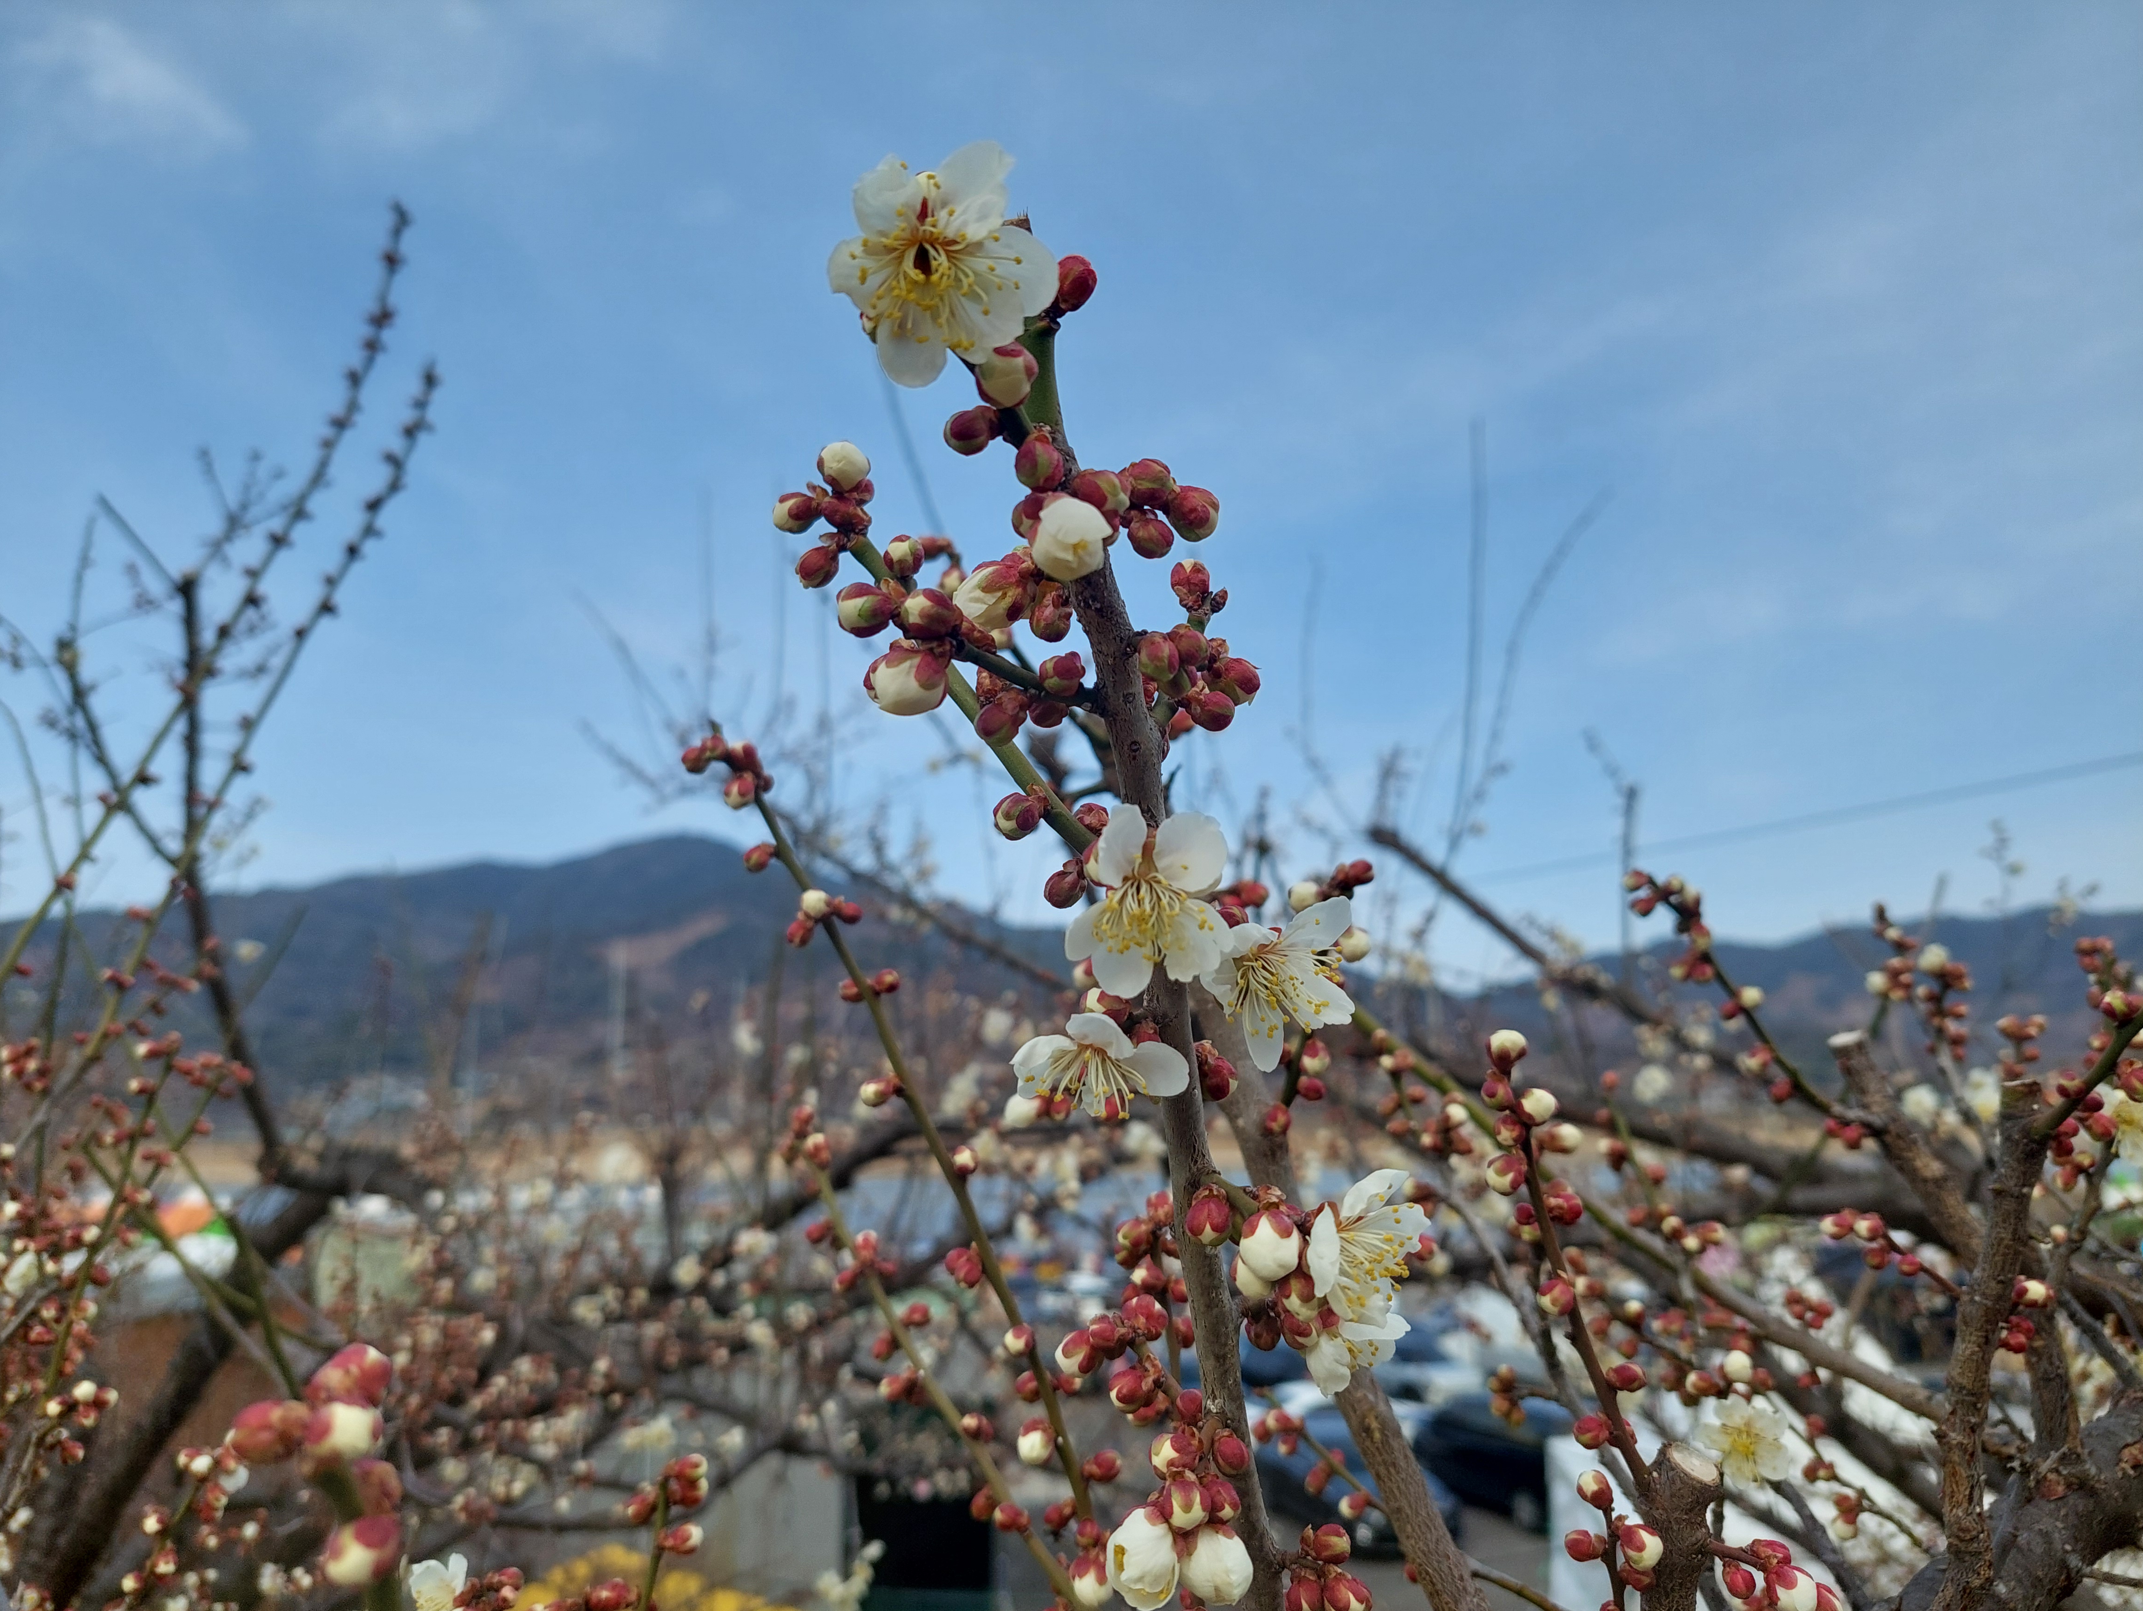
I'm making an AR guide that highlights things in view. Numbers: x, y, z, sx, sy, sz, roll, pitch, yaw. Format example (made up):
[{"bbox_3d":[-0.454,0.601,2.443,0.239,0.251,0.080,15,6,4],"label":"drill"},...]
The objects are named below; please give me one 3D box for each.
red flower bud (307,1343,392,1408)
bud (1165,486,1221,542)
[{"bbox_3d":[-0.077,0.061,0.165,0.009,0.007,0.007,-31,0,16],"label":"red flower bud"},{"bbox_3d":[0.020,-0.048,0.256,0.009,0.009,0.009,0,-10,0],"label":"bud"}]

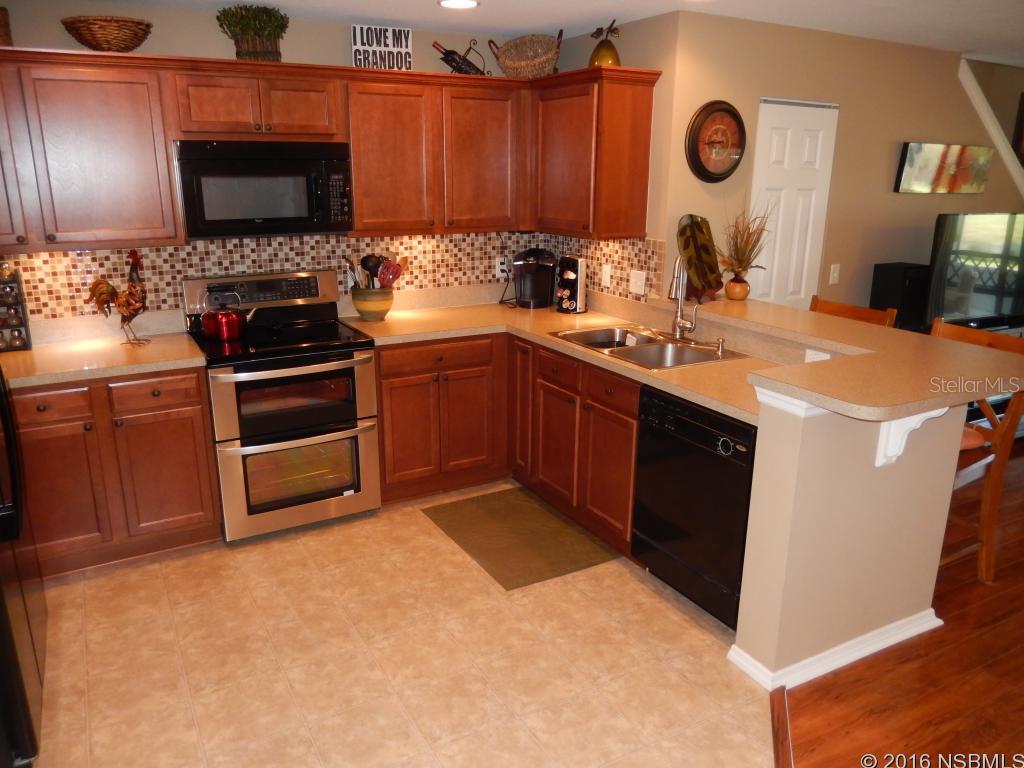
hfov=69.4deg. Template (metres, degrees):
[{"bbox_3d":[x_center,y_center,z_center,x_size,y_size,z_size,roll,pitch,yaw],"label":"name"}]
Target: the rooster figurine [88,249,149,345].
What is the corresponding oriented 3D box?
[{"bbox_3d":[-1.842,-0.410,3.459,0.291,0.434,0.131,-1,16,-4],"label":"rooster figurine"}]

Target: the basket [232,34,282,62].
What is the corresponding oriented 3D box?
[{"bbox_3d":[-1.202,-1.566,3.498,0.205,0.155,0.185,-8,18,-28],"label":"basket"}]

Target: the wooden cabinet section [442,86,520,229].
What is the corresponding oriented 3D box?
[{"bbox_3d":[-0.227,-1.220,4.043,0.445,0.710,0.320,-8,18,-27],"label":"wooden cabinet section"}]

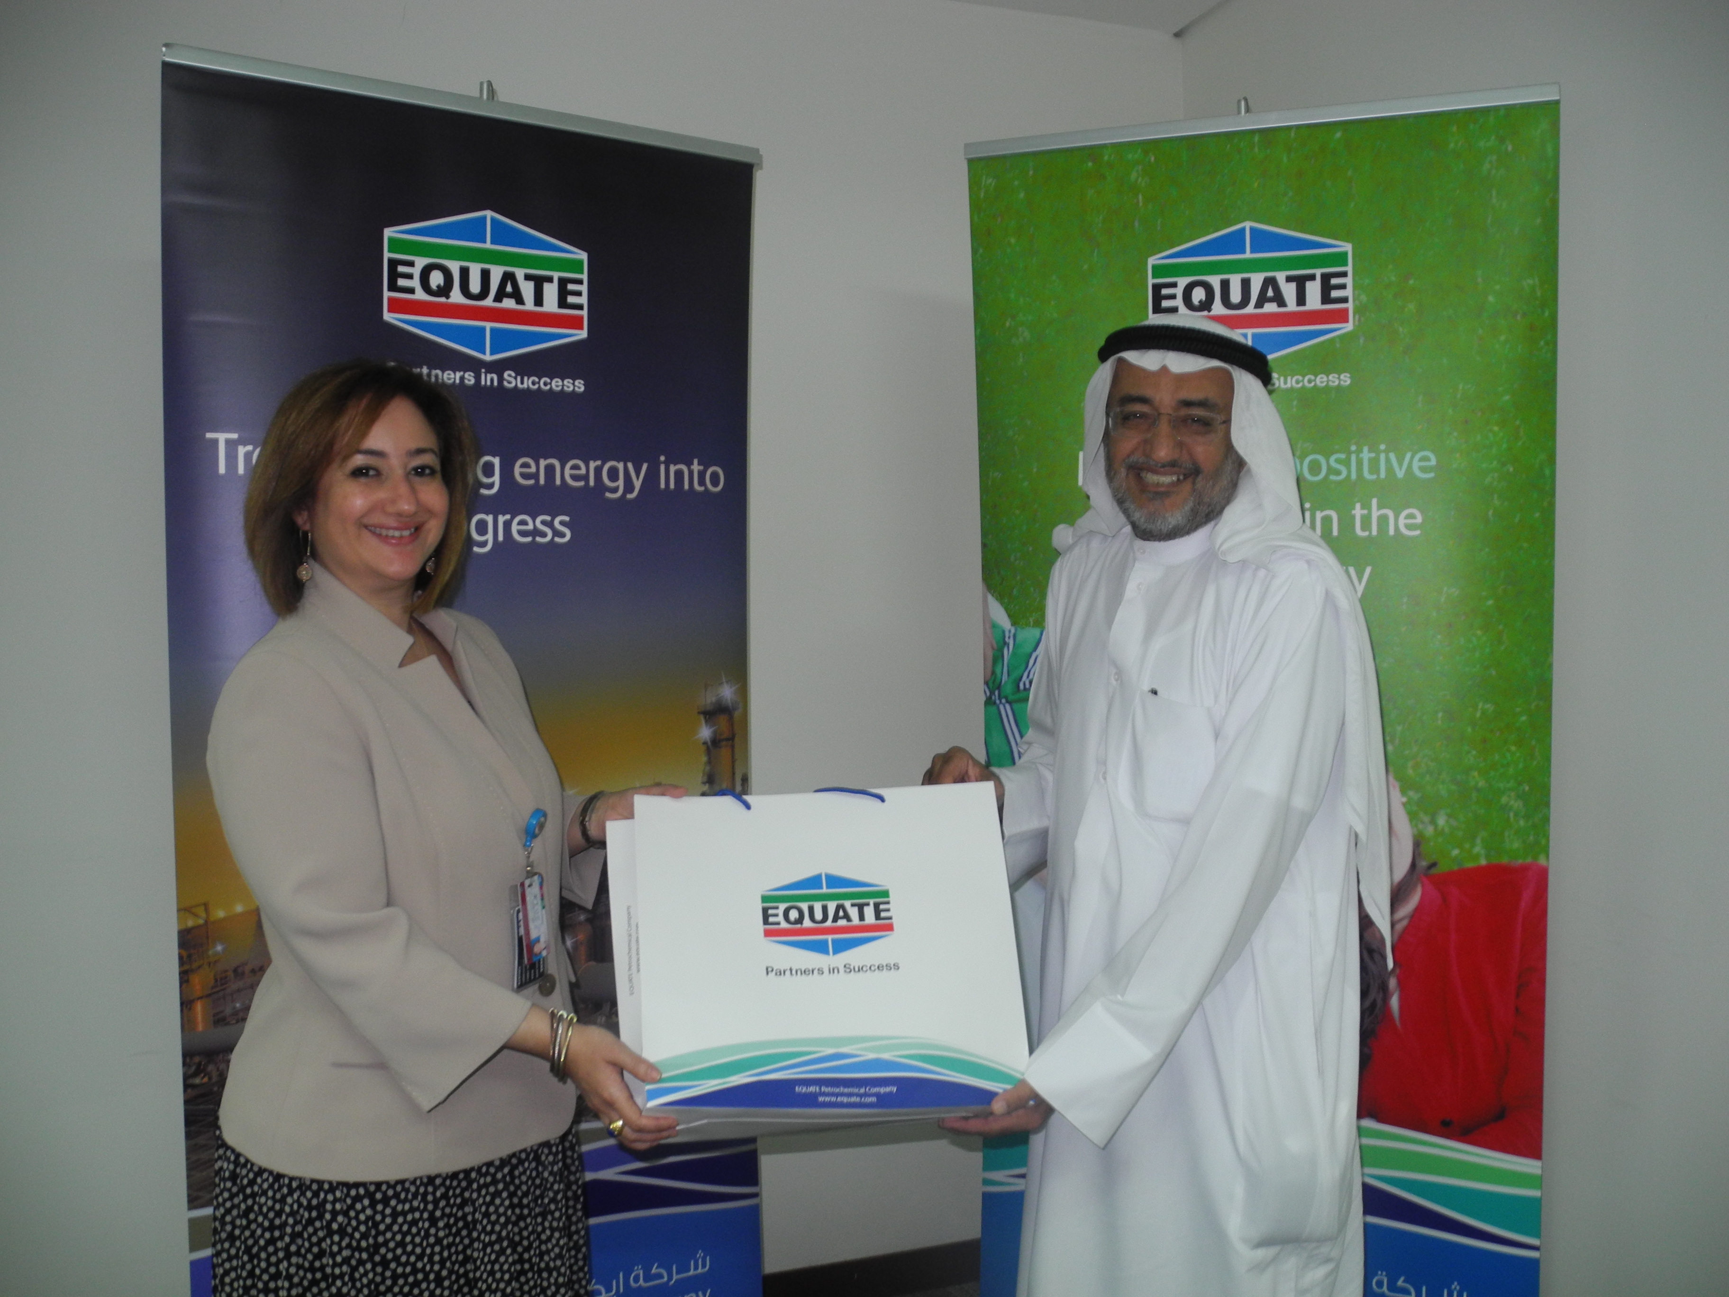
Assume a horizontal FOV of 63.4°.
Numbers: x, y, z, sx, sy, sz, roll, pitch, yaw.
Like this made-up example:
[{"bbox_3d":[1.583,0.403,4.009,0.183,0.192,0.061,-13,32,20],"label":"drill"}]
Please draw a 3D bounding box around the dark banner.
[{"bbox_3d":[-0.547,0.266,2.087,0.860,2.120,0.150,-2,3,-31],"label":"dark banner"}]

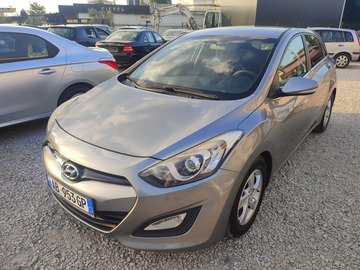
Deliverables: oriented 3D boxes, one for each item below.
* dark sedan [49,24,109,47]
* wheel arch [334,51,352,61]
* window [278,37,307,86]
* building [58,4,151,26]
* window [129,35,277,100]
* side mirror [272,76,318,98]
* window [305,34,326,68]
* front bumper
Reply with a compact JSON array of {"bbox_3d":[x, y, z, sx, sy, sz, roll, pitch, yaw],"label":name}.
[{"bbox_3d":[-4.658,-4.666,13.245,1.760,1.470,4.250,6,23,14],"label":"dark sedan"},{"bbox_3d":[6.479,-3.183,10.315,0.640,0.370,0.200,17,27,35],"label":"wheel arch"},{"bbox_3d":[1.043,-0.705,2.399,0.080,0.420,0.950,-6,13,42],"label":"window"},{"bbox_3d":[-9.513,-14.547,34.358,11.000,4.100,7.500,-5,23,-12],"label":"building"},{"bbox_3d":[0.184,-0.714,2.464,1.360,0.170,0.980,16,52,35],"label":"window"},{"bbox_3d":[0.942,-0.386,2.092,0.260,0.165,0.220,17,27,35],"label":"side mirror"},{"bbox_3d":[1.685,-1.034,3.175,0.080,0.360,0.880,-6,13,42],"label":"window"},{"bbox_3d":[-0.538,0.294,1.879,1.740,0.580,0.600,17,27,35],"label":"front bumper"}]

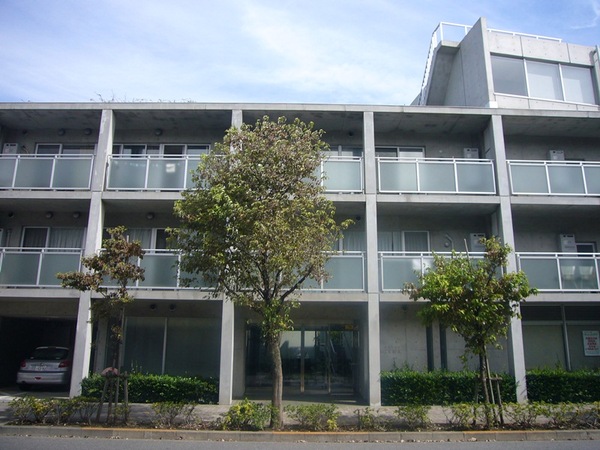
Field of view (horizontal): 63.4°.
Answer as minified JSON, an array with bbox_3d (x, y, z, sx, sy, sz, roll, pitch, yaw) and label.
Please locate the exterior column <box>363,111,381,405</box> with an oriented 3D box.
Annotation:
[{"bbox_3d":[2.102,0.711,14.320,0.300,8.678,0.330,1,-13,-1],"label":"exterior column"}]

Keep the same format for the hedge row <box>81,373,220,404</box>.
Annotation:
[{"bbox_3d":[-3.925,4.409,13.072,3.650,0.720,0.700,1,-14,-1],"label":"hedge row"}]

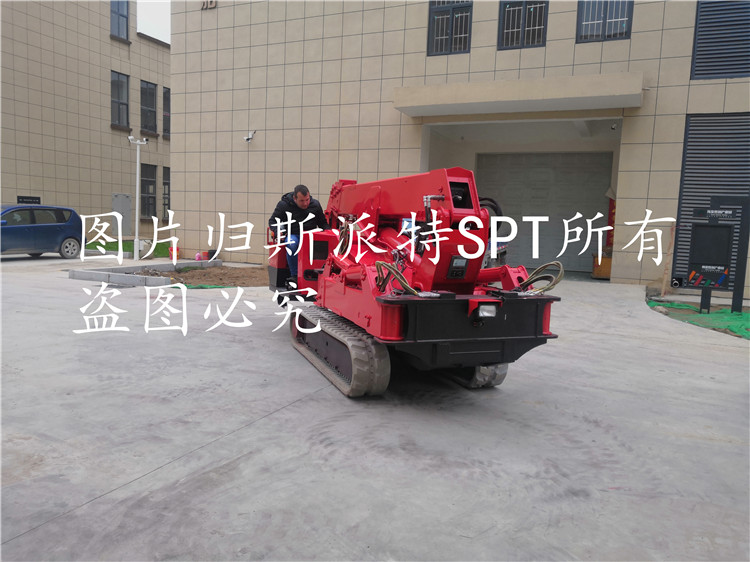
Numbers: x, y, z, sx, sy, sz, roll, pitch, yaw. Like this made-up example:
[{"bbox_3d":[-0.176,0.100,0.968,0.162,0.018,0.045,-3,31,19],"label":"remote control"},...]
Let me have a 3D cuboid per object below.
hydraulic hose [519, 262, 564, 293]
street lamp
[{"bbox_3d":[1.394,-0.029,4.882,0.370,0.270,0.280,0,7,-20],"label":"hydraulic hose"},{"bbox_3d":[-6.981,-2.400,17.249,0.550,3.610,0.260,1,6,-15],"label":"street lamp"}]

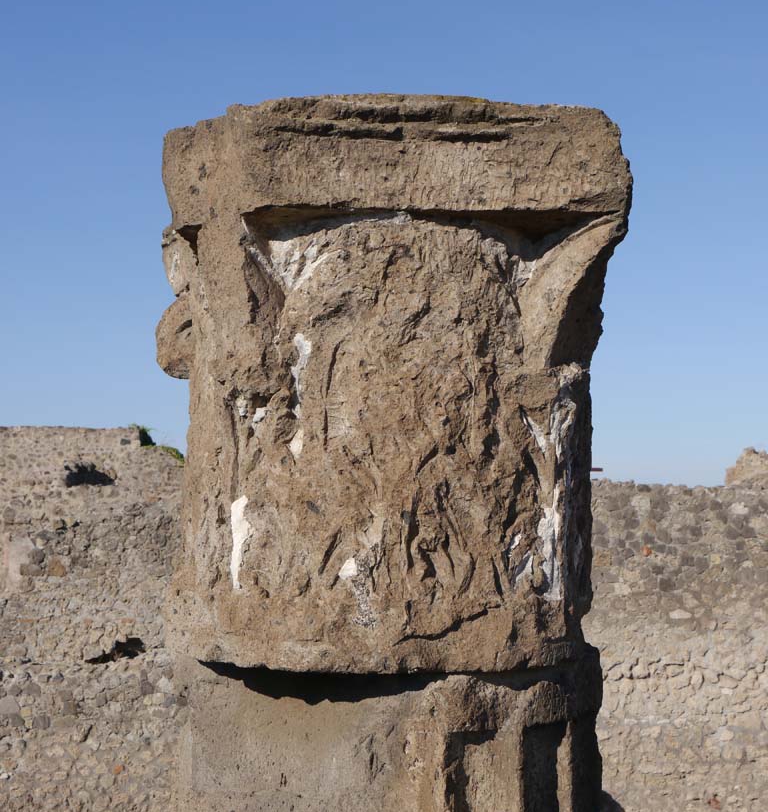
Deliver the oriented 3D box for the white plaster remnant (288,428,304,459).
[{"bbox_3d":[-0.113,0.049,1.600,0.020,0.038,0.010,-1,-4,18],"label":"white plaster remnant"}]

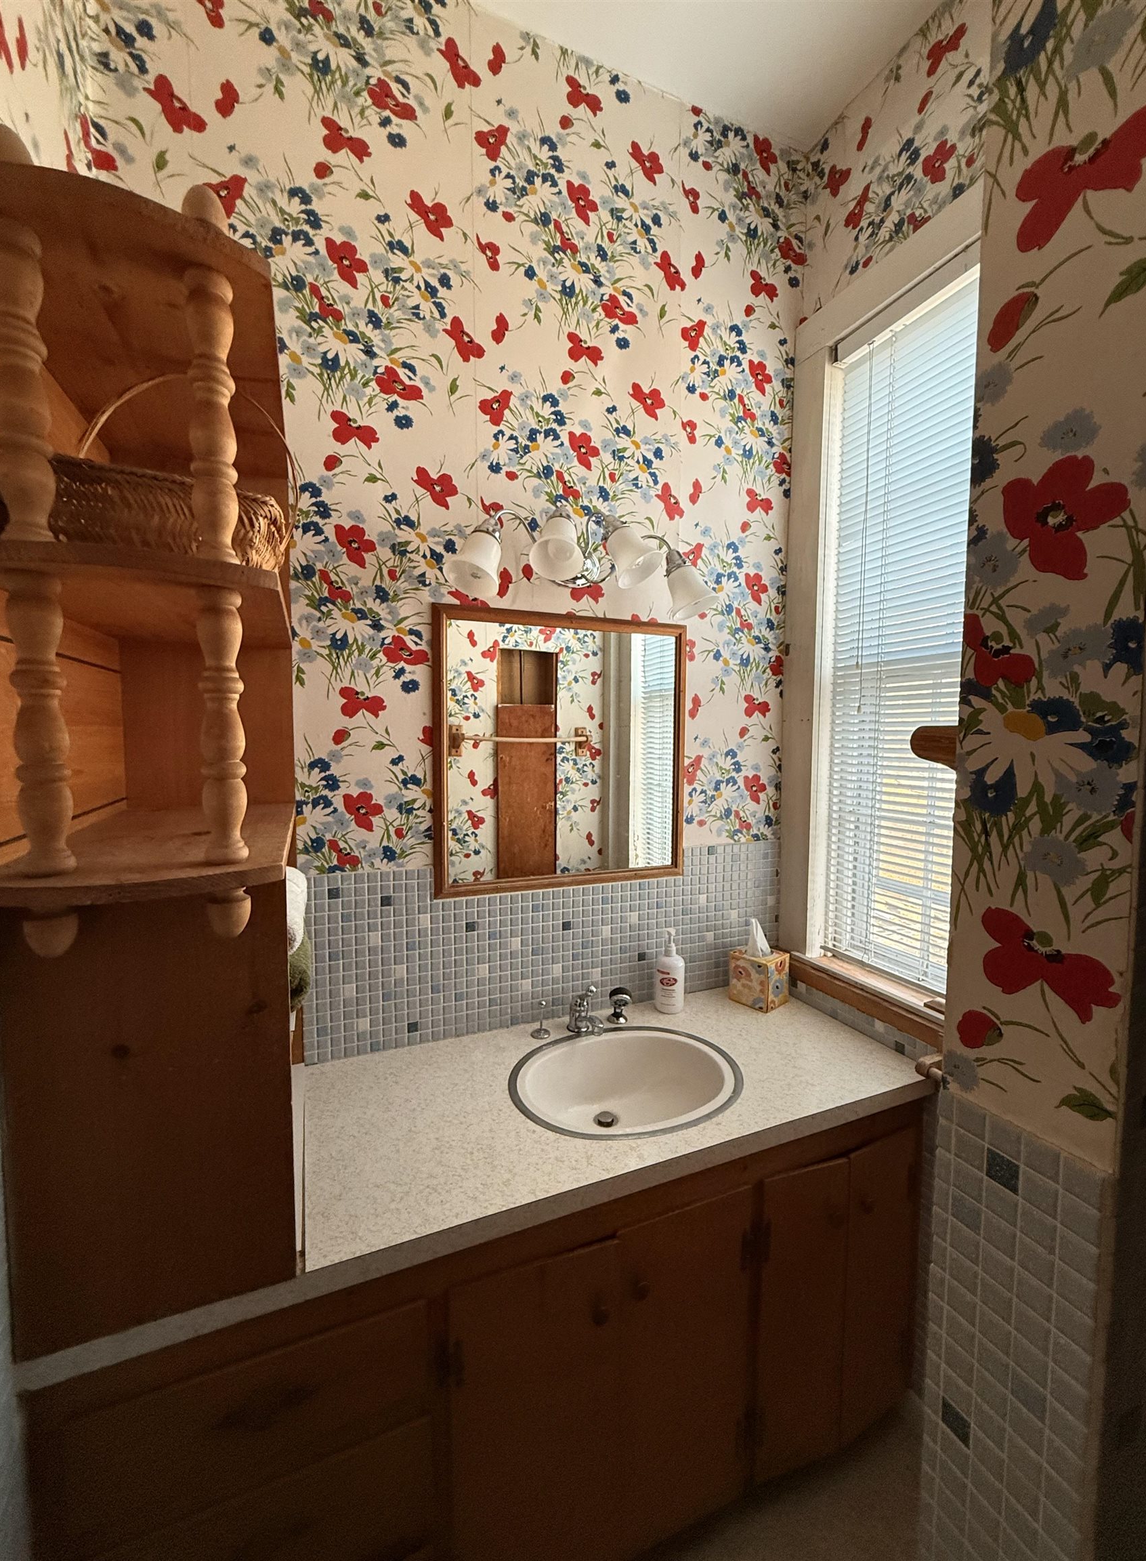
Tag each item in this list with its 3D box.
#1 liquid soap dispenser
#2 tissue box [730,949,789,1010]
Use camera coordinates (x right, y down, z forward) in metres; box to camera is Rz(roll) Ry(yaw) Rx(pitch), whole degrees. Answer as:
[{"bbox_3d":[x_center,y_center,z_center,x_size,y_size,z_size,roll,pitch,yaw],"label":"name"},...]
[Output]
[{"bbox_3d":[0.250,0.483,1.623,0.074,0.209,0.073,0,4,2],"label":"liquid soap dispenser"},{"bbox_3d":[0.495,0.523,1.674,0.108,0.126,0.112,-3,5,-42],"label":"tissue box"}]

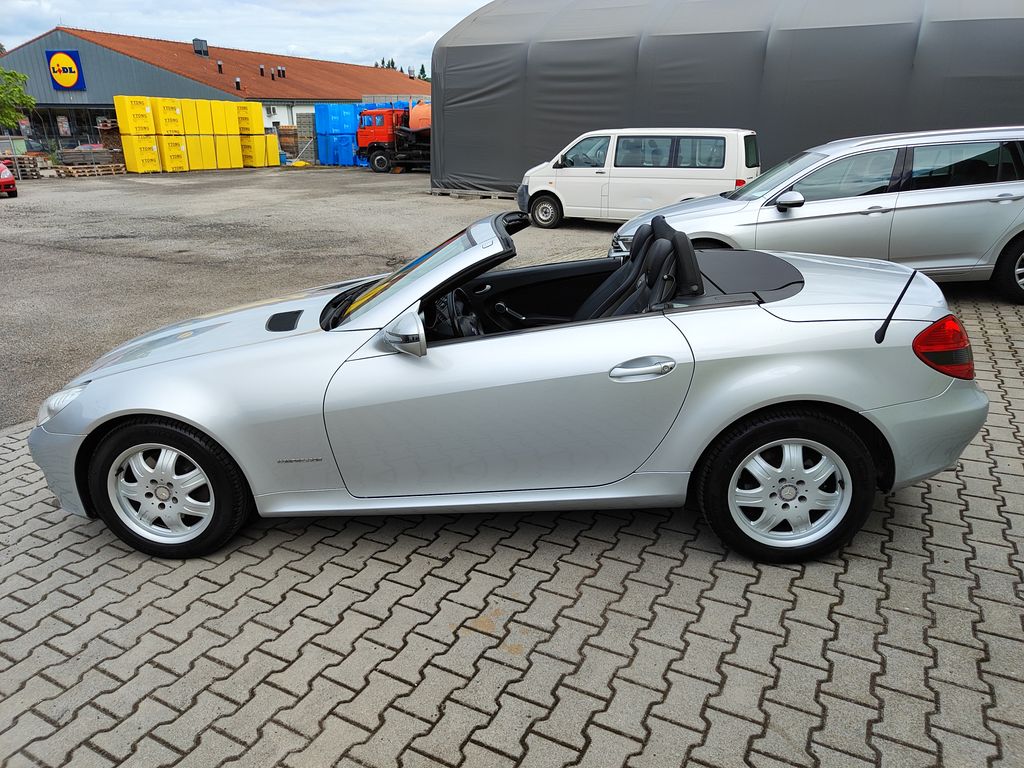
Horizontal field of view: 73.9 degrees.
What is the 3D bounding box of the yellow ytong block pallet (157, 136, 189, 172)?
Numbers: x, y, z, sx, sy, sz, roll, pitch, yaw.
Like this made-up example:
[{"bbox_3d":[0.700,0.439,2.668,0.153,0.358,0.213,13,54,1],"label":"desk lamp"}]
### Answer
[{"bbox_3d":[-16.672,-11.278,33.273,0.782,1.639,1.186,11,23,26],"label":"yellow ytong block pallet"}]

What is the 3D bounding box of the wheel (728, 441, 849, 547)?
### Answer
[{"bbox_3d":[1.029,0.375,2.591,0.442,0.442,0.190,-1,19,5],"label":"wheel"}]

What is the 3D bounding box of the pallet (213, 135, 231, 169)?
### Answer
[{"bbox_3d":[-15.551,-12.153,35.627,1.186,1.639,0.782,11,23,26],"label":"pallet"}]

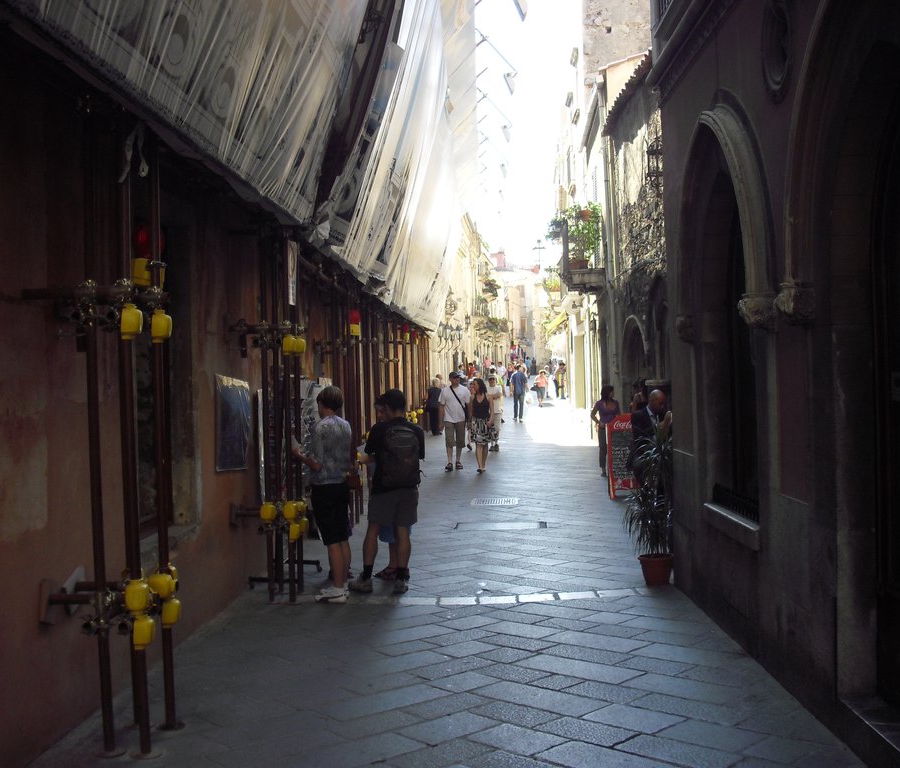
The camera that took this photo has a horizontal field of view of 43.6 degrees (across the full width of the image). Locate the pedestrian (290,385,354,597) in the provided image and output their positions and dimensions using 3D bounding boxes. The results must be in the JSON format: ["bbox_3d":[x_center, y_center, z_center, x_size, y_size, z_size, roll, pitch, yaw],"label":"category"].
[{"bbox_3d":[-1.025,0.873,9.000,0.450,1.706,0.440,0,1,44],"label":"pedestrian"}]

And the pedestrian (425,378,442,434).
[{"bbox_3d":[-0.424,0.607,29.800,0.470,1.533,0.370,-1,1,-21],"label":"pedestrian"}]

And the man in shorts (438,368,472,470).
[{"bbox_3d":[0.079,0.651,19.750,0.560,1.740,0.400,-1,1,0],"label":"man in shorts"}]

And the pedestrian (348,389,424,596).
[{"bbox_3d":[-0.534,0.899,9.450,0.520,1.705,0.520,-1,1,-22],"label":"pedestrian"}]

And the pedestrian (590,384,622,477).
[{"bbox_3d":[2.645,0.791,19.000,0.500,1.540,0.300,-2,1,-9],"label":"pedestrian"}]

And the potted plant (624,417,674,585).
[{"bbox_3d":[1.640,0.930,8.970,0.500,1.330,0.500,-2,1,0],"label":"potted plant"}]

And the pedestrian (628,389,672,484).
[{"bbox_3d":[2.312,0.864,12.900,0.460,1.613,0.500,-1,1,30],"label":"pedestrian"}]

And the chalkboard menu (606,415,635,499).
[{"bbox_3d":[2.351,0.971,14.850,0.520,1.120,0.550,-2,1,0],"label":"chalkboard menu"}]

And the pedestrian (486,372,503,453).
[{"bbox_3d":[0.962,0.627,24.300,0.500,1.670,0.320,-2,1,3],"label":"pedestrian"}]

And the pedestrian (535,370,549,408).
[{"bbox_3d":[3.994,0.217,48.800,0.520,1.640,0.360,-2,1,7],"label":"pedestrian"}]

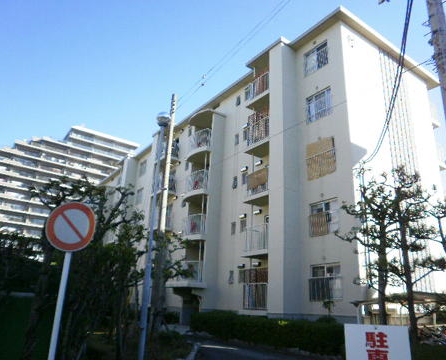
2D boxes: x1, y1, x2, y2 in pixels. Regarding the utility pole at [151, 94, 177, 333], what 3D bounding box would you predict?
[{"bbox_3d":[-2.325,0.888,14.645,0.320,9.897,0.320,15,-22,-33],"label":"utility pole"}]

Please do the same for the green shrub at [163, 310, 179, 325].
[{"bbox_3d":[-3.127,8.126,21.479,0.750,0.800,0.900,16,-23,-33],"label":"green shrub"}]

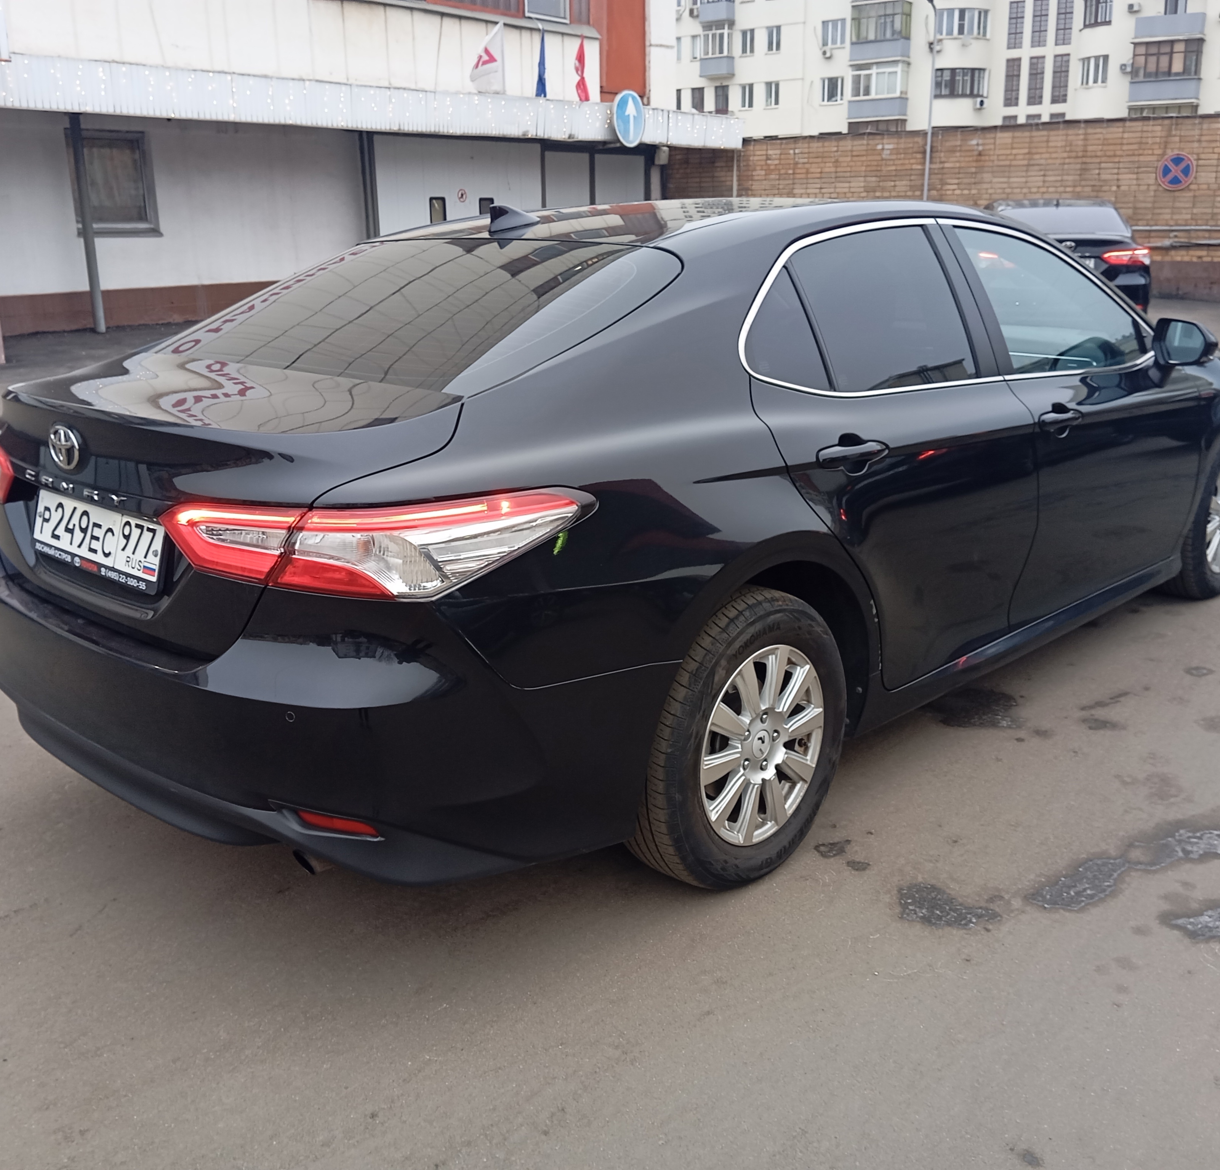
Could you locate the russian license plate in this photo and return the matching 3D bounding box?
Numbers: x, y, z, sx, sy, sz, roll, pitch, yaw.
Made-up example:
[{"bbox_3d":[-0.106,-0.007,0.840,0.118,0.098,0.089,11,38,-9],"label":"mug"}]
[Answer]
[{"bbox_3d":[-0.990,-0.093,2.419,0.525,0.124,0.020,13,6,42],"label":"russian license plate"}]

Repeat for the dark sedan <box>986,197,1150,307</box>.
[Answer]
[{"bbox_3d":[5.160,-3.770,15.050,1.840,1.450,4.880,2,16,12],"label":"dark sedan"}]

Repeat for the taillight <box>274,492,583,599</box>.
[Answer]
[{"bbox_3d":[-0.293,-0.079,2.065,0.310,0.150,0.440,13,21,42],"label":"taillight"}]

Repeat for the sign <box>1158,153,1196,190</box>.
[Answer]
[{"bbox_3d":[8.913,-6.510,19.800,0.550,0.550,0.030,5,17,21],"label":"sign"}]

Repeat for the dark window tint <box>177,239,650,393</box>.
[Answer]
[{"bbox_3d":[-0.469,-0.639,2.850,1.240,0.120,0.680,13,45,42],"label":"dark window tint"}]

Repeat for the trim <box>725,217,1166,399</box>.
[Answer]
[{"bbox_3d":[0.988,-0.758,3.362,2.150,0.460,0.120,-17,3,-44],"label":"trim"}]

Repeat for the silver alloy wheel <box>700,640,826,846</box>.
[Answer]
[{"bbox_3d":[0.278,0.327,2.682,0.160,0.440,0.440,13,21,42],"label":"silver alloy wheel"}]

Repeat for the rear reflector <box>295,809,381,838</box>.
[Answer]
[{"bbox_3d":[-0.457,0.392,2.097,0.165,0.032,0.032,6,17,23],"label":"rear reflector"}]

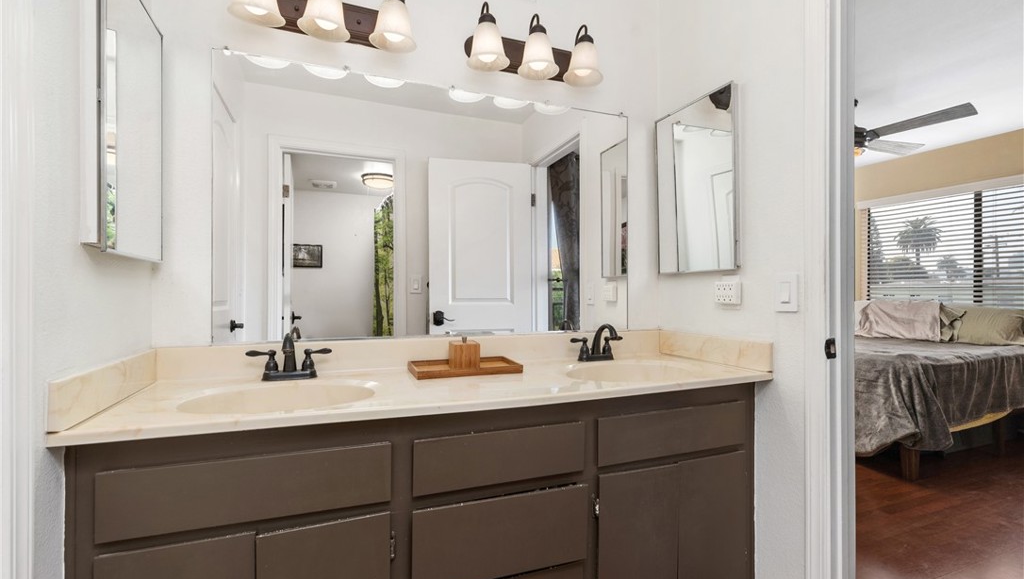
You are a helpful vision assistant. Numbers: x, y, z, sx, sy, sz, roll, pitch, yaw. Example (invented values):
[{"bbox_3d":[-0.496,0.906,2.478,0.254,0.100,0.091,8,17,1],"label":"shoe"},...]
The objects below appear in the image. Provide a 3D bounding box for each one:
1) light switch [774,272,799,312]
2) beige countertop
[{"bbox_3d":[0.866,0.011,1.443,0.011,0.119,0.073,0,-1,-21],"label":"light switch"},{"bbox_3d":[-0.098,0.236,1.419,1.825,0.119,0.554,0,-1,-21],"label":"beige countertop"}]

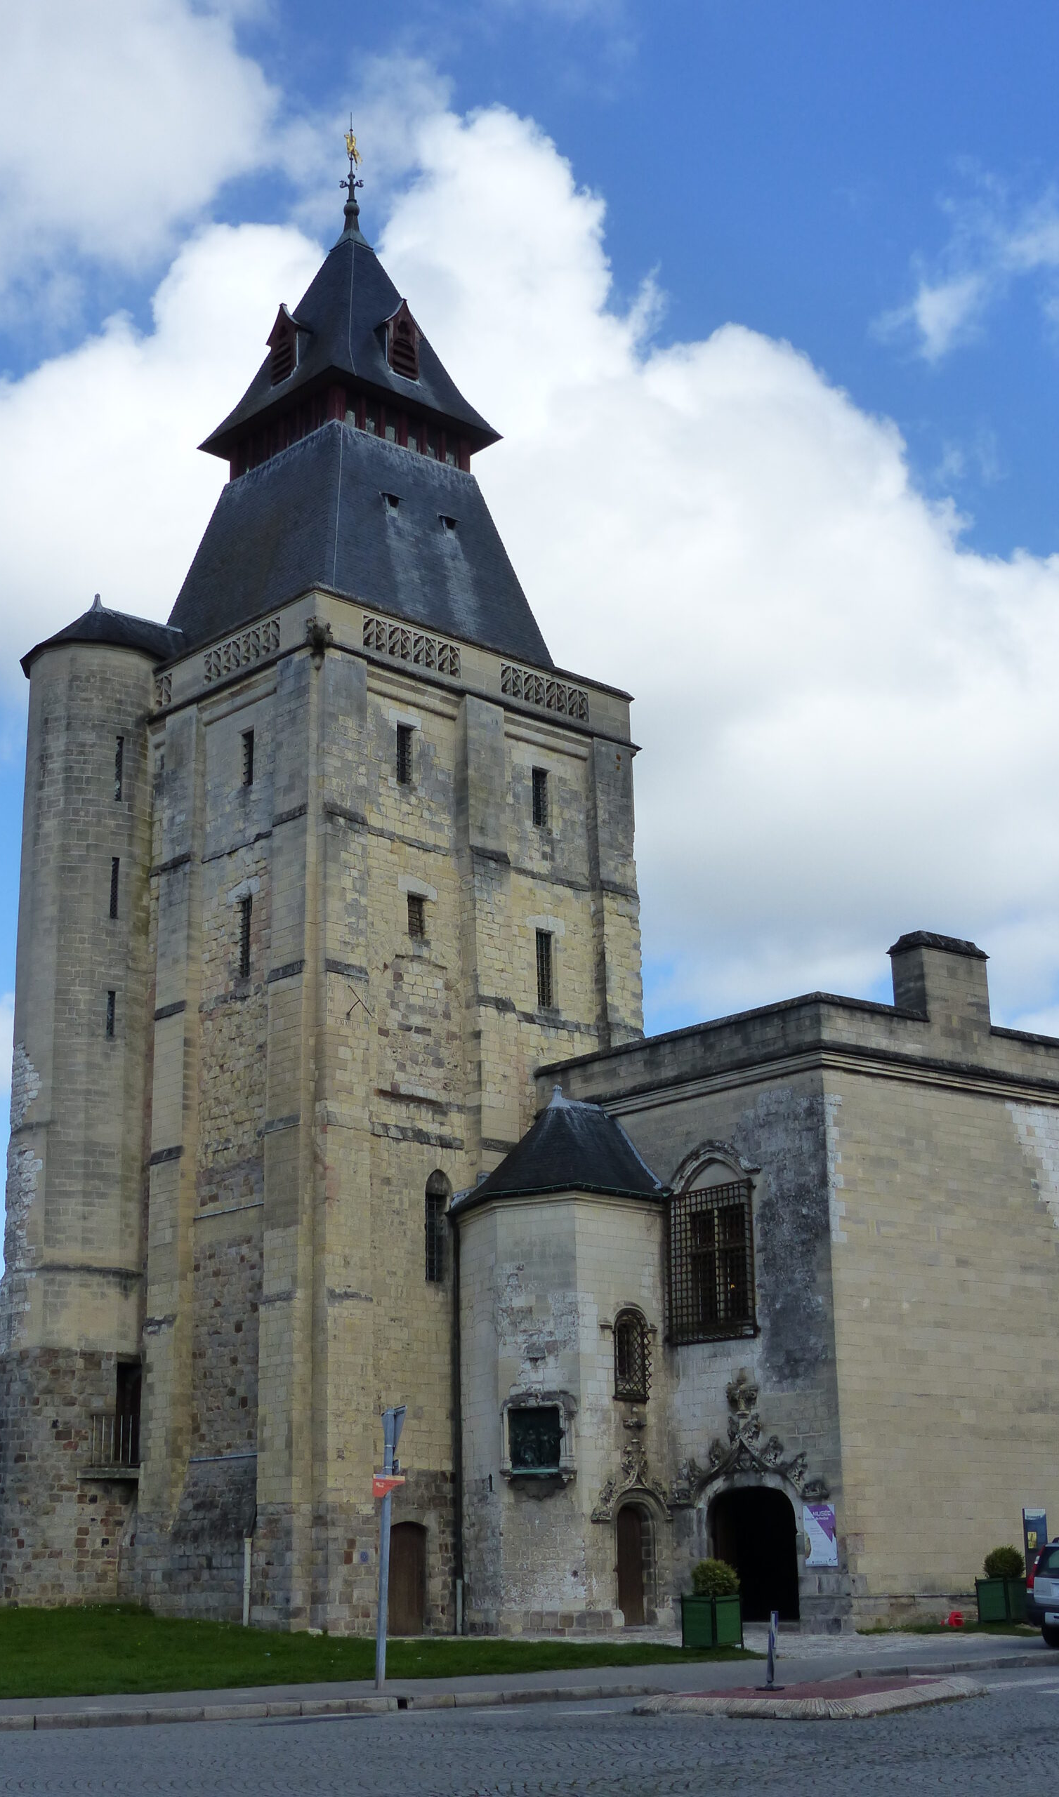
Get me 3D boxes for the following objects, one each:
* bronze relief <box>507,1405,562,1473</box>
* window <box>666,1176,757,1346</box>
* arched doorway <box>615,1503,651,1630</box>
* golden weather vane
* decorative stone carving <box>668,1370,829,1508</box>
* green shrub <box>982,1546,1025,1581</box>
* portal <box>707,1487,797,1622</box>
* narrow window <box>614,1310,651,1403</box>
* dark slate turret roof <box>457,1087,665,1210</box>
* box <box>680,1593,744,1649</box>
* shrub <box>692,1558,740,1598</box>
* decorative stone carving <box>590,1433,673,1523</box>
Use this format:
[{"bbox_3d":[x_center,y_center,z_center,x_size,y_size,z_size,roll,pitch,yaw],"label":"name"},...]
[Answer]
[{"bbox_3d":[0.065,9.790,41.243,1.050,1.130,0.180,-10,-19,31],"label":"bronze relief"},{"bbox_3d":[3.697,7.401,46.570,0.350,3.169,2.185,13,-22,-38],"label":"window"},{"bbox_3d":[2.025,13.259,45.488,0.780,2.347,0.300,13,-22,-38],"label":"arched doorway"},{"bbox_3d":[-4.531,-18.752,58.254,0.580,2.794,0.420,11,-20,-35],"label":"golden weather vane"},{"bbox_3d":[4.242,10.669,44.871,0.400,2.380,3.995,13,-22,-38],"label":"decorative stone carving"},{"bbox_3d":[8.389,11.787,40.500,0.730,0.660,0.730,-1,-17,0],"label":"green shrub"},{"bbox_3d":[4.140,11.898,41.487,0.400,2.369,2.250,12,-20,-37],"label":"portal"},{"bbox_3d":[1.978,8.678,43.412,0.828,1.737,0.270,14,-21,-40],"label":"narrow window"},{"bbox_3d":[0.258,4.778,44.142,3.150,2.450,3.950,12,-20,-37],"label":"dark slate turret roof"},{"bbox_3d":[2.752,10.912,34.517,0.670,0.780,0.670,14,-22,-41],"label":"box"},{"bbox_3d":[2.836,10.348,34.681,0.739,0.603,0.739,-1,-16,0],"label":"shrub"},{"bbox_3d":[1.955,10.814,42.691,2.076,1.637,0.270,14,-21,-40],"label":"decorative stone carving"}]

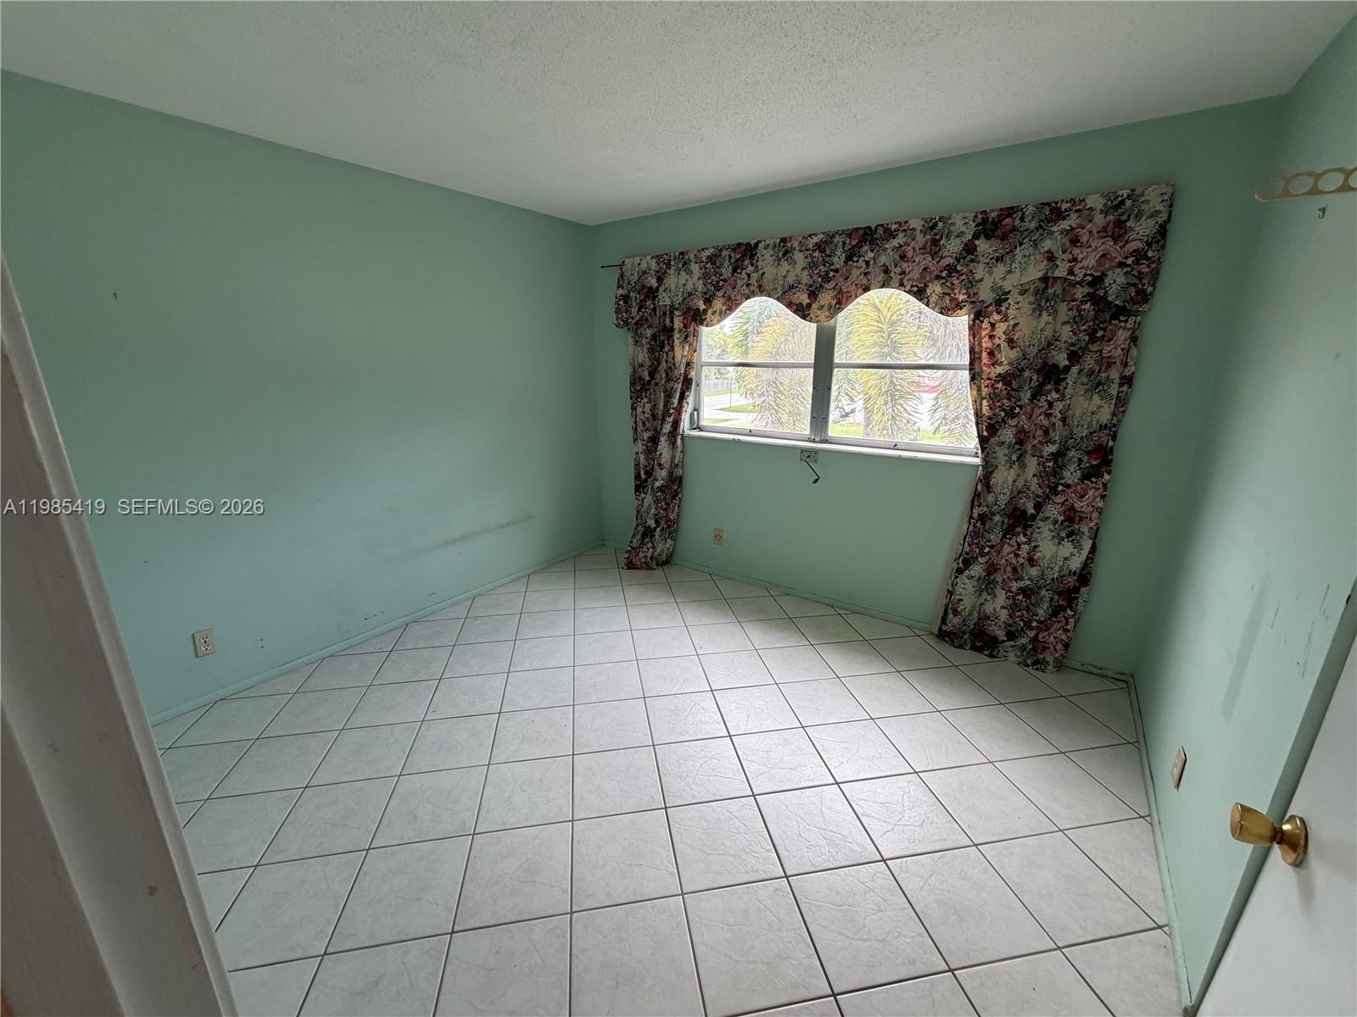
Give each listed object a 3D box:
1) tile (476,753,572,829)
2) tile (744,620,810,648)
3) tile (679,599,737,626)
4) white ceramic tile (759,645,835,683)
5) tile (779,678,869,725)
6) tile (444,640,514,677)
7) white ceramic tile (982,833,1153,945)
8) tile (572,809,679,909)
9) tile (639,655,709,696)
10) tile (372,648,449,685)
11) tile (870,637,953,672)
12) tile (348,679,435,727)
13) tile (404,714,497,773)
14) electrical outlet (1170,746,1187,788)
[{"bbox_3d":[-0.546,1.036,1.996,0.318,0.010,0.318,-3,16,-10],"label":"tile"},{"bbox_3d":[0.558,0.726,3.181,0.321,0.010,0.321,-3,16,-10],"label":"tile"},{"bbox_3d":[0.184,0.653,3.441,0.324,0.010,0.324,-3,16,-10],"label":"tile"},{"bbox_3d":[0.621,0.816,2.875,0.324,0.010,0.324,-3,16,-10],"label":"white ceramic tile"},{"bbox_3d":[0.666,0.890,2.519,0.318,0.010,0.318,-3,16,-10],"label":"tile"},{"bbox_3d":[-1.032,0.788,2.857,0.315,0.010,0.315,-3,16,-10],"label":"tile"},{"bbox_3d":[1.152,1.139,1.661,0.315,0.010,0.315,-3,16,-10],"label":"white ceramic tile"},{"bbox_3d":[-0.177,1.129,1.779,0.324,0.010,0.324,-3,16,-10],"label":"tile"},{"bbox_3d":[-0.025,0.846,2.765,0.324,0.010,0.324,-3,16,-10],"label":"tile"},{"bbox_3d":[-1.374,0.818,2.856,0.324,0.010,0.324,-3,16,-10],"label":"tile"},{"bbox_3d":[1.244,0.773,2.932,0.318,0.010,0.318,-3,16,-10],"label":"tile"},{"bbox_3d":[-1.317,0.907,2.545,0.324,0.010,0.324,-3,16,-10],"label":"tile"},{"bbox_3d":[-0.936,0.977,2.284,0.321,0.010,0.321,-3,16,-10],"label":"tile"},{"bbox_3d":[1.569,0.813,1.720,0.010,0.115,0.070,11,19,33],"label":"electrical outlet"}]

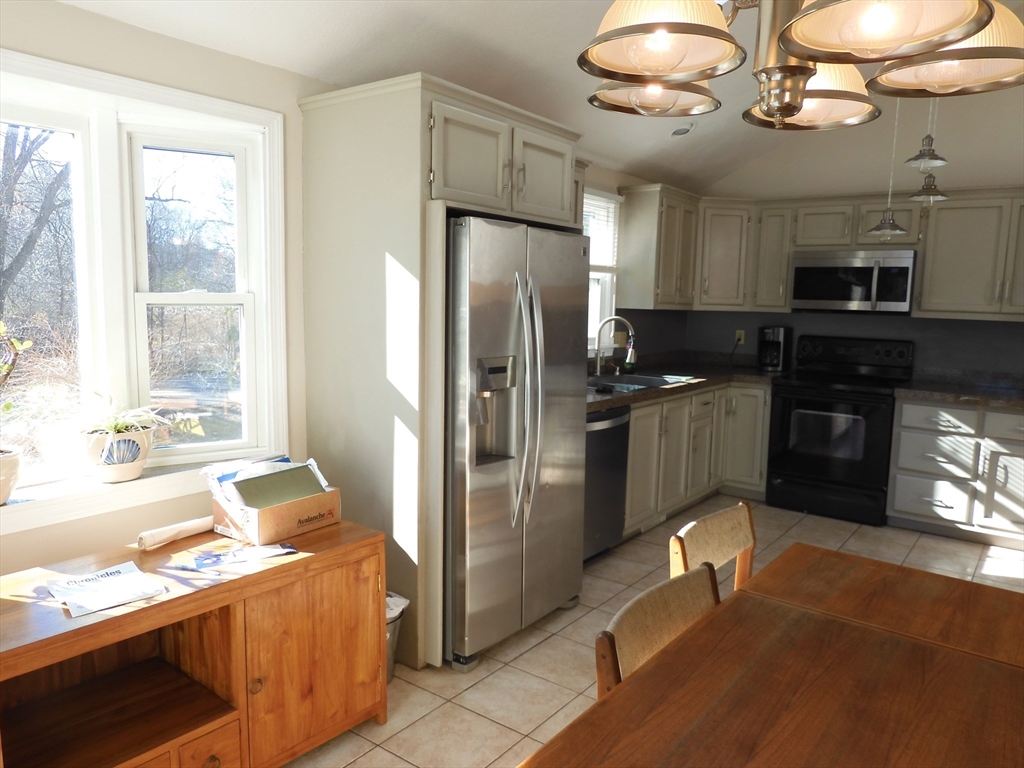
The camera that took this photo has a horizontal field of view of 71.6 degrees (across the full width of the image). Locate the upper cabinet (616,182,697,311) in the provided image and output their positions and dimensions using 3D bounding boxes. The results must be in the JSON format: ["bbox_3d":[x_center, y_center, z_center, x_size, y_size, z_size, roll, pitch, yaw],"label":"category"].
[{"bbox_3d":[1.045,-0.944,5.088,0.345,0.825,0.665,6,8,37],"label":"upper cabinet"}]

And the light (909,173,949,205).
[{"bbox_3d":[2.278,-1.062,3.890,0.224,0.176,0.224,6,8,37],"label":"light"}]

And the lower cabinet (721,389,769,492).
[{"bbox_3d":[1.909,0.382,5.472,0.336,0.785,0.606,6,8,37],"label":"lower cabinet"}]

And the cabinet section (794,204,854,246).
[{"bbox_3d":[2.298,-1.129,5.130,0.382,0.285,0.320,6,8,37],"label":"cabinet section"}]

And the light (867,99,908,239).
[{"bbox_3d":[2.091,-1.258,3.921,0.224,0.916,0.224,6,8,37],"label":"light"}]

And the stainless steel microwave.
[{"bbox_3d":[2.456,-0.709,5.068,0.764,0.429,0.423,6,8,37],"label":"stainless steel microwave"}]

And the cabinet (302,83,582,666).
[{"bbox_3d":[-0.283,-0.063,3.274,0.712,2.232,1.081,6,8,37],"label":"cabinet"}]

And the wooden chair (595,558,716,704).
[{"bbox_3d":[0.482,0.841,1.387,0.510,0.790,0.490,6,8,37],"label":"wooden chair"}]

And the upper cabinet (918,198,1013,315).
[{"bbox_3d":[3.011,-0.826,4.704,0.465,0.740,0.324,6,8,37],"label":"upper cabinet"}]

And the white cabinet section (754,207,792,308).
[{"bbox_3d":[2.023,-0.941,5.362,0.239,0.740,0.320,6,8,37],"label":"white cabinet section"}]

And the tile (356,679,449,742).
[{"bbox_3d":[-0.460,1.143,2.520,0.336,0.010,0.336,6,8,37],"label":"tile"}]

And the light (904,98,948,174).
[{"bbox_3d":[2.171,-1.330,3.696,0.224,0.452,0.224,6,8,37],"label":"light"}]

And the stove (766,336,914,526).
[{"bbox_3d":[2.316,0.285,5.023,0.768,1.187,0.670,6,8,37],"label":"stove"}]

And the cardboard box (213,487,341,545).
[{"bbox_3d":[-0.787,0.425,2.403,0.235,0.118,0.313,5,7,34],"label":"cardboard box"}]

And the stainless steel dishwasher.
[{"bbox_3d":[0.246,0.549,4.038,0.634,0.870,0.609,6,8,37],"label":"stainless steel dishwasher"}]

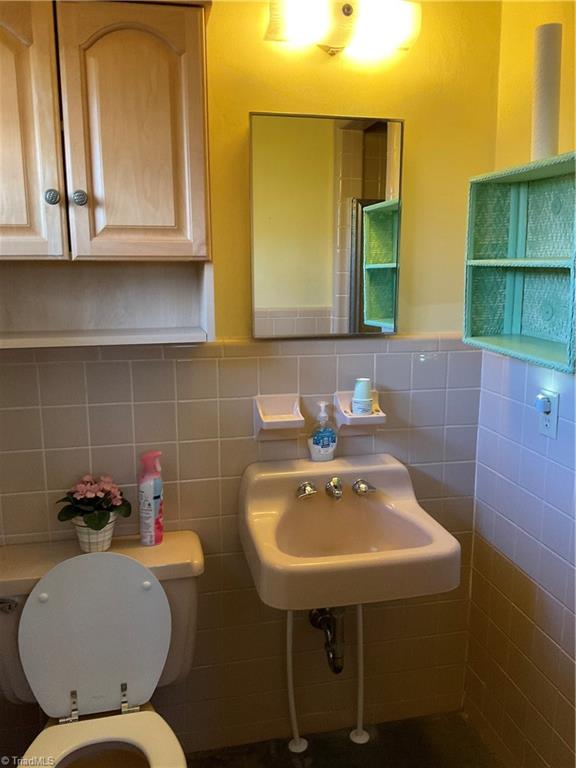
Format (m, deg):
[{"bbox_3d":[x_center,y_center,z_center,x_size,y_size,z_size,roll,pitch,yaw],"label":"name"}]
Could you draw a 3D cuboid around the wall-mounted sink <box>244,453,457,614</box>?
[{"bbox_3d":[0.145,0.349,1.607,0.480,0.228,0.420,-2,10,-13],"label":"wall-mounted sink"}]

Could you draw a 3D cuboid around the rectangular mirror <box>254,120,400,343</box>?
[{"bbox_3d":[0.103,-0.401,1.673,0.405,0.555,0.025,-2,10,-13],"label":"rectangular mirror"}]

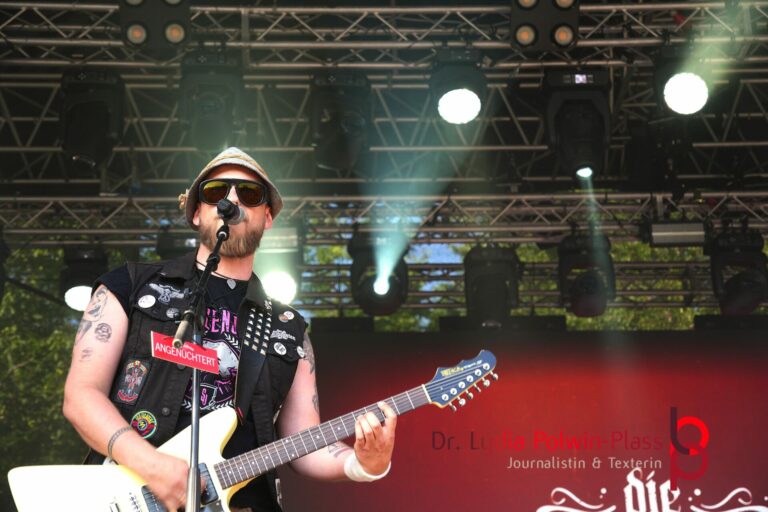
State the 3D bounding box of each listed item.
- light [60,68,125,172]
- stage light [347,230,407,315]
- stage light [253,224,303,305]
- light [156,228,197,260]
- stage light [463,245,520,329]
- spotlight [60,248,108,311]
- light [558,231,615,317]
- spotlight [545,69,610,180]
[{"bbox_3d":[-1.768,-0.801,9.835,0.400,0.580,0.320,0,-22,0],"label":"light"},{"bbox_3d":[-0.031,0.120,11.332,0.400,0.500,0.380,0,-22,0],"label":"stage light"},{"bbox_3d":[-0.744,0.182,11.544,0.350,0.440,0.320,0,-22,0],"label":"stage light"},{"bbox_3d":[-1.382,0.137,11.347,0.400,0.500,0.360,0,-22,0],"label":"light"},{"bbox_3d":[0.770,0.248,11.560,0.400,0.570,0.320,0,-22,0],"label":"stage light"},{"bbox_3d":[-2.133,0.185,11.564,0.350,0.430,0.320,0,-22,0],"label":"spotlight"},{"bbox_3d":[1.422,0.120,11.332,0.400,0.500,0.380,0,-22,0],"label":"light"},{"bbox_3d":[1.175,-0.790,9.821,0.400,0.610,0.320,0,-22,0],"label":"spotlight"}]

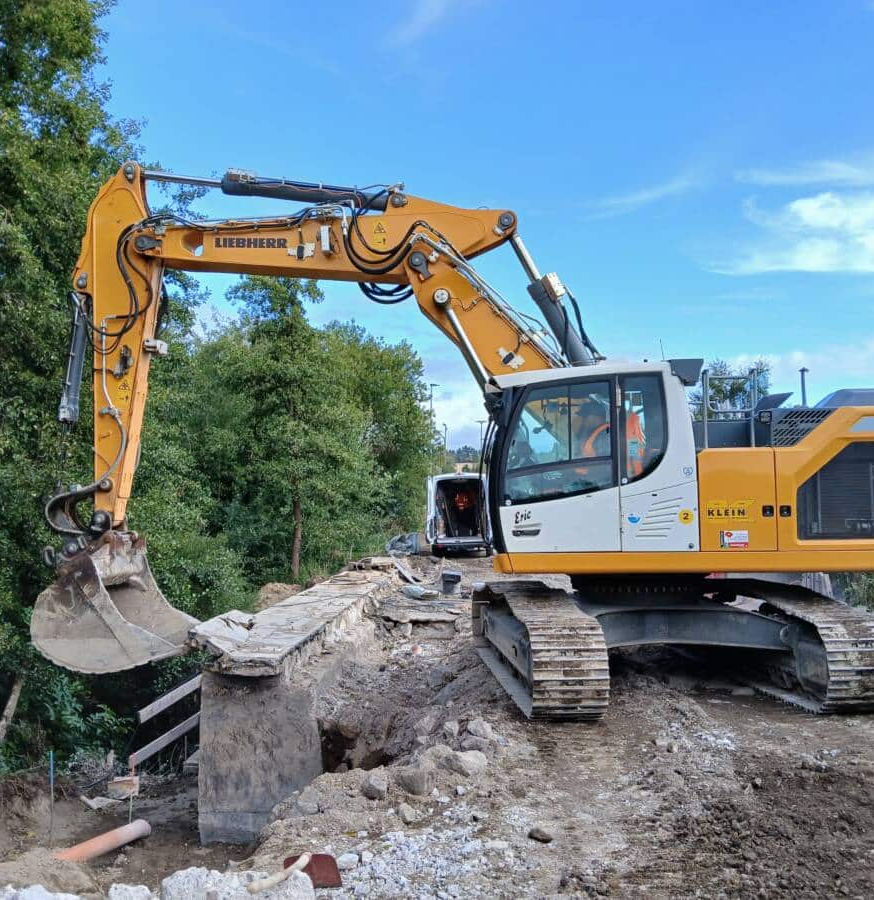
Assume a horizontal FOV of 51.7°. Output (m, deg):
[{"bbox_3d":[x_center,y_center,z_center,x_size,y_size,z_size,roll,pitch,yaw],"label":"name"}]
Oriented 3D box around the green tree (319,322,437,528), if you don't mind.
[{"bbox_3d":[-2.100,-0.600,28.000,4.300,7.000,4.300,0,-3,0],"label":"green tree"}]

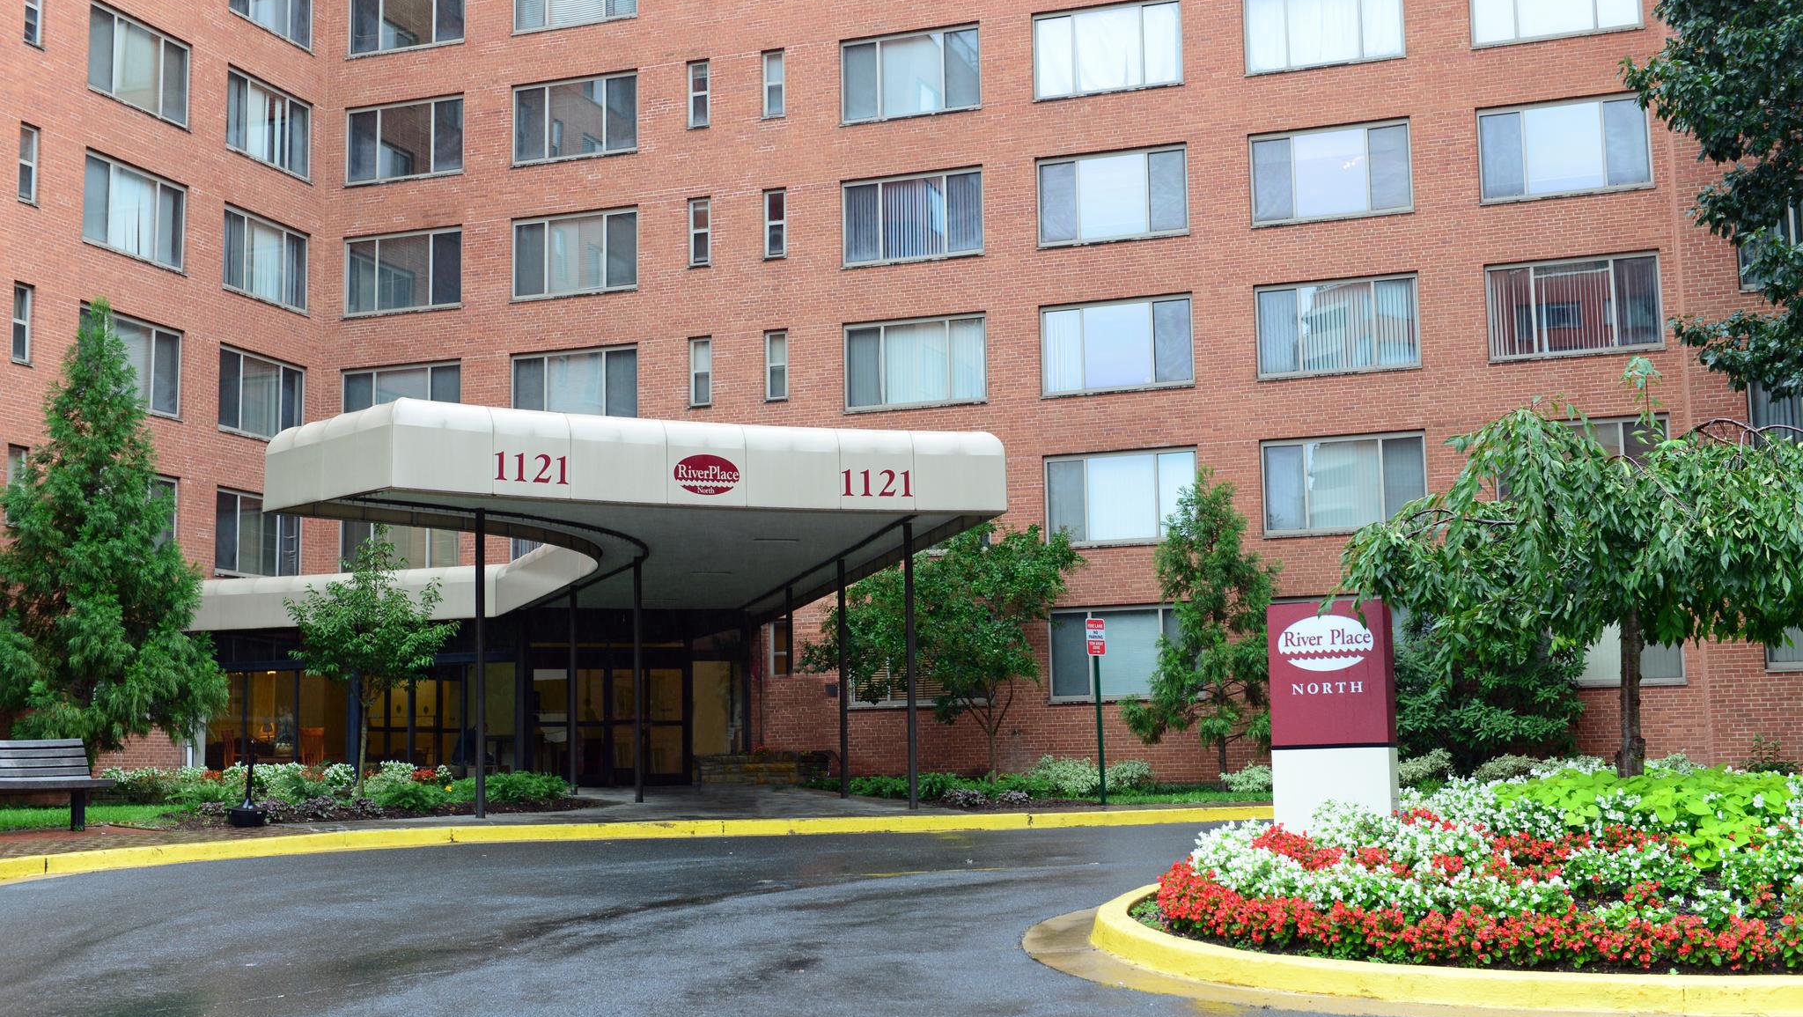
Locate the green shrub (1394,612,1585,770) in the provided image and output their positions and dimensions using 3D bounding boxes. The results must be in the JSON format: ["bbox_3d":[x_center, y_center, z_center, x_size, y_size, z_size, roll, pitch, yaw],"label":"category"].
[{"bbox_3d":[8.985,2.866,32.300,2.700,2.500,2.400,-4,-8,18],"label":"green shrub"}]

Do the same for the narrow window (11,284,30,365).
[{"bbox_3d":[-14.487,-3.019,34.646,0.130,1.320,0.445,-4,-8,19],"label":"narrow window"}]

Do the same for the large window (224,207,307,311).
[{"bbox_3d":[-12.405,-4.814,41.058,0.150,1.640,2.720,-4,-8,19],"label":"large window"}]

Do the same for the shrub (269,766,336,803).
[{"bbox_3d":[-7.643,3.517,26.800,0.776,0.449,0.800,-1,-8,0],"label":"shrub"}]

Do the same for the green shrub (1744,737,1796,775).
[{"bbox_3d":[11.639,3.314,28.200,0.680,0.580,0.550,-3,-8,19],"label":"green shrub"}]

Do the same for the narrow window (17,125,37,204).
[{"bbox_3d":[-14.355,-5.631,34.540,0.120,1.270,0.450,-4,-8,19],"label":"narrow window"}]

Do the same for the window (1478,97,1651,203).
[{"bbox_3d":[10.986,-5.990,34.947,2.660,1.570,0.140,-4,-8,18],"label":"window"}]

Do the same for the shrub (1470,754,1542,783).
[{"bbox_3d":[8.702,3.784,30.300,0.952,0.528,0.900,-1,-8,0],"label":"shrub"}]

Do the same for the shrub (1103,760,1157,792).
[{"bbox_3d":[3.651,4.255,33.534,0.785,0.535,0.800,-1,-7,0],"label":"shrub"}]

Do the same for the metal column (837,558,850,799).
[{"bbox_3d":[-0.759,2.225,27.545,0.100,3.120,0.100,1,-8,-13],"label":"metal column"}]

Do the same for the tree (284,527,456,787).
[{"bbox_3d":[-7.438,2.111,29.551,2.380,3.836,2.300,-1,-8,0],"label":"tree"}]

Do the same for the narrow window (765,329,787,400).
[{"bbox_3d":[-2.317,-2.653,39.085,0.440,1.280,0.130,-4,-8,18],"label":"narrow window"}]

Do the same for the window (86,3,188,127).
[{"bbox_3d":[-13.586,-7.878,37.515,0.120,1.517,2.603,-4,-8,19],"label":"window"}]

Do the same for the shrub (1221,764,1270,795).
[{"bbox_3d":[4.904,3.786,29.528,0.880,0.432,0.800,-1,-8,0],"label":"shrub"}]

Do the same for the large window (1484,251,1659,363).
[{"bbox_3d":[11.059,-3.304,34.674,2.620,1.530,0.100,-4,-8,18],"label":"large window"}]

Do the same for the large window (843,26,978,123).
[{"bbox_3d":[0.160,-7.957,38.737,2.654,1.517,0.120,-4,-8,18],"label":"large window"}]

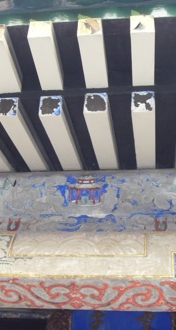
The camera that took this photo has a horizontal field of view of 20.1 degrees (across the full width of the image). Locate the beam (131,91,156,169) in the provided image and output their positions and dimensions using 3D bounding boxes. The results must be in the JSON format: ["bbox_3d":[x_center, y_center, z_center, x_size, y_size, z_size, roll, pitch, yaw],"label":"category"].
[{"bbox_3d":[0.263,-0.141,2.303,0.092,0.091,0.631,-1,-22,7],"label":"beam"}]

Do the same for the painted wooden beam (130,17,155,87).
[{"bbox_3d":[0.224,-0.454,2.011,0.092,0.088,0.307,-1,-32,7],"label":"painted wooden beam"}]

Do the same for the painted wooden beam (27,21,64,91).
[{"bbox_3d":[-0.169,-0.447,2.056,0.092,0.088,0.307,-1,-32,7],"label":"painted wooden beam"}]

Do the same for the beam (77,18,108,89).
[{"bbox_3d":[0.025,-0.451,2.033,0.092,0.088,0.307,-1,-32,7],"label":"beam"}]

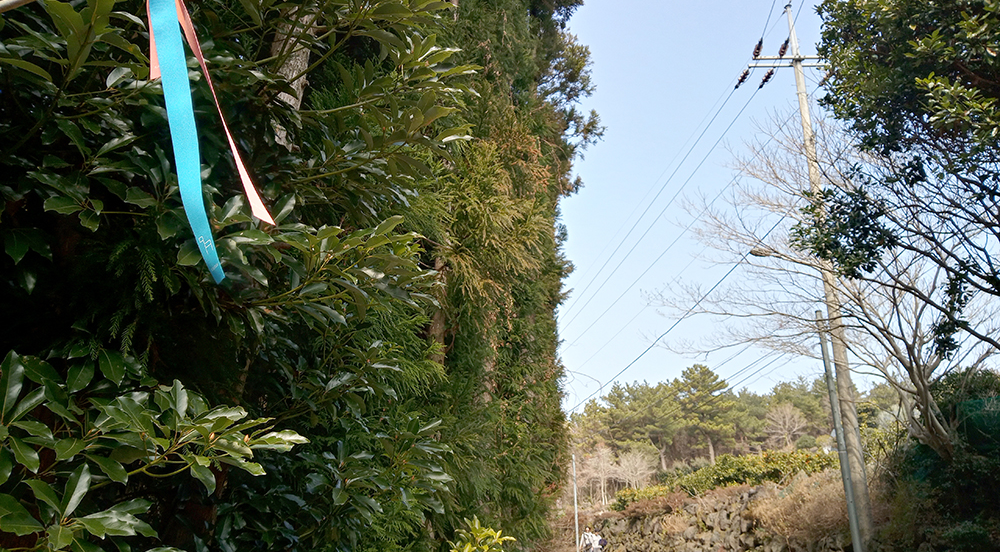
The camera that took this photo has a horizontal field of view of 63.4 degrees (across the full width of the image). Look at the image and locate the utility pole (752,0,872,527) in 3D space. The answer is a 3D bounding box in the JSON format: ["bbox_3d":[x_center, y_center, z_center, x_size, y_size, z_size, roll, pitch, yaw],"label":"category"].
[{"bbox_3d":[8.039,-0.744,20.080,2.350,14.030,0.480,-1,-17,0],"label":"utility pole"}]

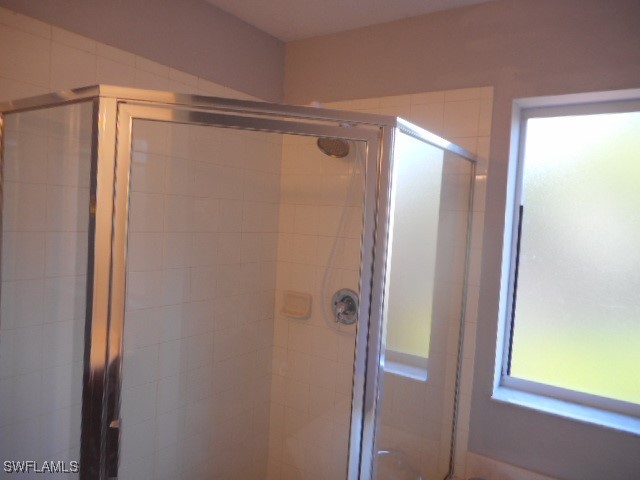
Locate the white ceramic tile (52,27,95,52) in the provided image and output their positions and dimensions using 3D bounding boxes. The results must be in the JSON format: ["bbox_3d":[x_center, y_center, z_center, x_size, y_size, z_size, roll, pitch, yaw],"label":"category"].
[{"bbox_3d":[-0.824,-0.668,1.550,0.010,0.049,0.152,5,4,34],"label":"white ceramic tile"}]

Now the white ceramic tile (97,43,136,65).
[{"bbox_3d":[-0.738,-0.670,1.675,0.010,0.049,0.152,5,4,34],"label":"white ceramic tile"}]

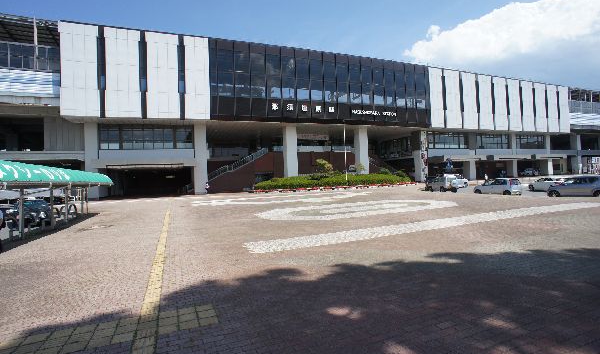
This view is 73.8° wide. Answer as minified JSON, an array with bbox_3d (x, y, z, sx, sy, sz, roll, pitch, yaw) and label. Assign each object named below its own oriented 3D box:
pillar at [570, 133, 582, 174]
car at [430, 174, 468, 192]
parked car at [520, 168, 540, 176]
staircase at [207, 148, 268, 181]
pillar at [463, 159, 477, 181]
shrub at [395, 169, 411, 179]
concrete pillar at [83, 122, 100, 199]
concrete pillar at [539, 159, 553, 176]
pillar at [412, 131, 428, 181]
[{"bbox_3d":[69.517,-5.542,100.399,1.750,9.900,1.700,-2,0,-28],"label":"pillar"},{"bbox_3d":[15.587,0.736,42.500,1.600,1.700,3.700,-2,0,-33],"label":"car"},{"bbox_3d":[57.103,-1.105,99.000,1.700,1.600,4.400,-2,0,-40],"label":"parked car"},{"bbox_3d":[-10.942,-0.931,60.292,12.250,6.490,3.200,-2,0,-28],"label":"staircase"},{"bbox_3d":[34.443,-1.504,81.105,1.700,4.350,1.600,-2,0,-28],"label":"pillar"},{"bbox_3d":[18.311,-0.548,70.491,1.950,1.800,1.900,-2,0,-28],"label":"shrub"},{"bbox_3d":[-27.124,-1.919,52.083,1.692,9.901,1.643,-2,0,-28],"label":"concrete pillar"},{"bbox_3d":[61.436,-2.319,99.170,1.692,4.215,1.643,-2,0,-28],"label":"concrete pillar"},{"bbox_3d":[22.686,-3.732,74.970,1.750,9.600,1.700,-2,0,-28],"label":"pillar"}]

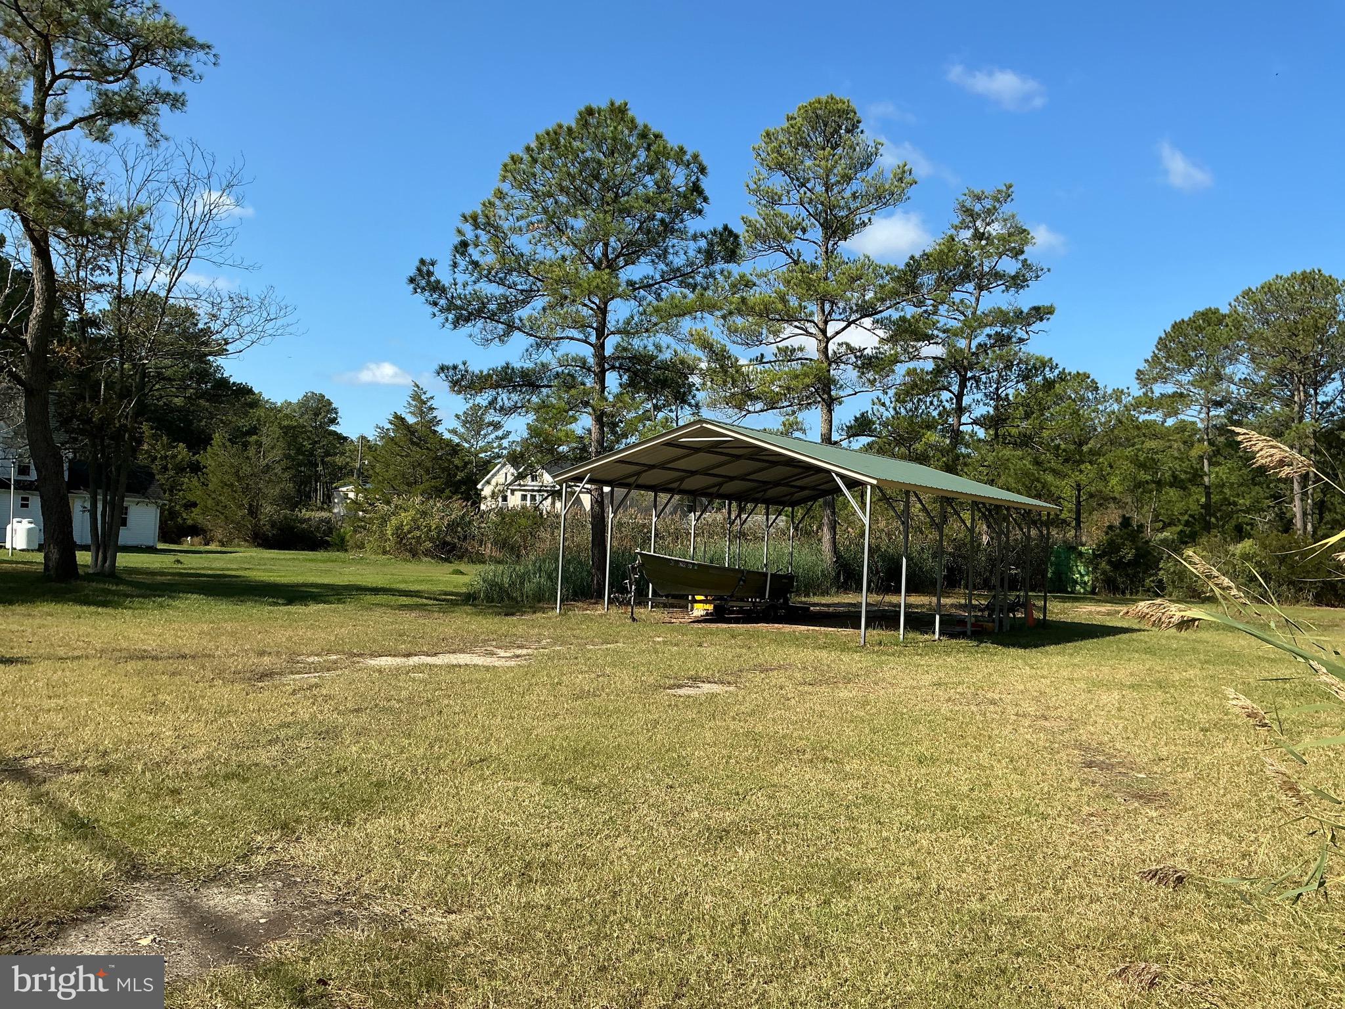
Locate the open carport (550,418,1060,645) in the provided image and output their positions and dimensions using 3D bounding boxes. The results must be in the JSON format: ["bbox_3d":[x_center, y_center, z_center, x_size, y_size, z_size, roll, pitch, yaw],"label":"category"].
[{"bbox_3d":[3.322,0.625,24.281,7.520,3.920,9.550,1,-2,37],"label":"open carport"}]

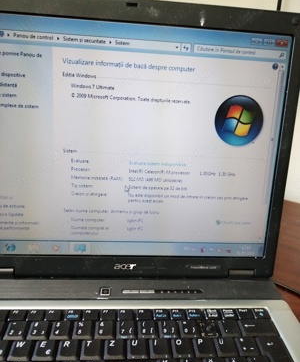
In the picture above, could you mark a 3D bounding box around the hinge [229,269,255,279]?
[{"bbox_3d":[0.103,0.105,0.337,0.028,0.010,0.009,1,24,-5],"label":"hinge"}]

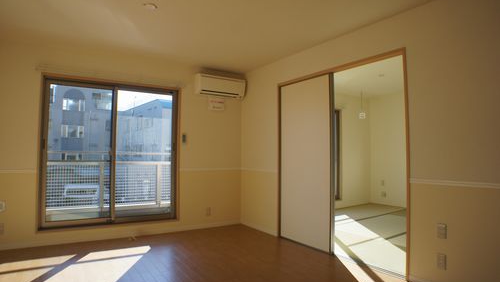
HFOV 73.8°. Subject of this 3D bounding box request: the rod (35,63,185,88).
[{"bbox_3d":[-1.681,-0.810,4.263,1.800,0.055,0.120,2,-3,-33],"label":"rod"}]

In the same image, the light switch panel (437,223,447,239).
[{"bbox_3d":[1.528,0.721,2.657,0.011,0.120,0.072,2,-3,-33],"label":"light switch panel"}]

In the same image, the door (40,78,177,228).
[{"bbox_3d":[-1.727,0.162,4.293,1.650,1.790,0.090,2,-3,-33],"label":"door"}]

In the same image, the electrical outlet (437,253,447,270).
[{"bbox_3d":[1.526,0.962,2.645,0.011,0.120,0.072,2,-3,-33],"label":"electrical outlet"}]

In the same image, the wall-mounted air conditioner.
[{"bbox_3d":[-0.428,-0.808,5.023,0.790,0.285,0.205,2,-3,-33],"label":"wall-mounted air conditioner"}]

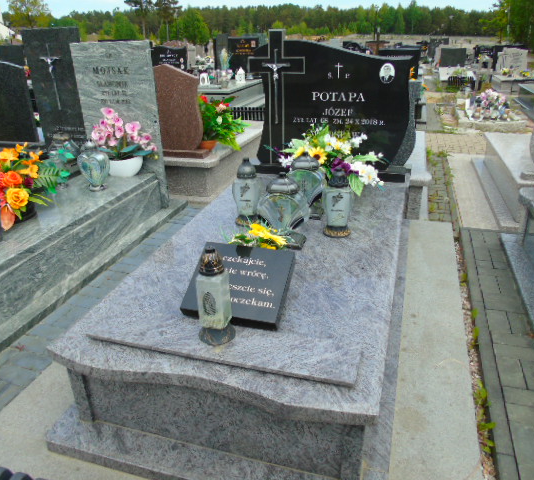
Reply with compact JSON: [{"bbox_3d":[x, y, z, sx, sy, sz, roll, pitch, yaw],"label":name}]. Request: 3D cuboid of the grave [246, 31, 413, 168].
[{"bbox_3d":[0.454,-0.970,3.230,1.150,0.920,0.140,6,26,16],"label":"grave"}]

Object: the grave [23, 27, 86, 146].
[{"bbox_3d":[-1.763,-1.274,4.043,0.560,1.030,0.080,6,26,16],"label":"grave"}]

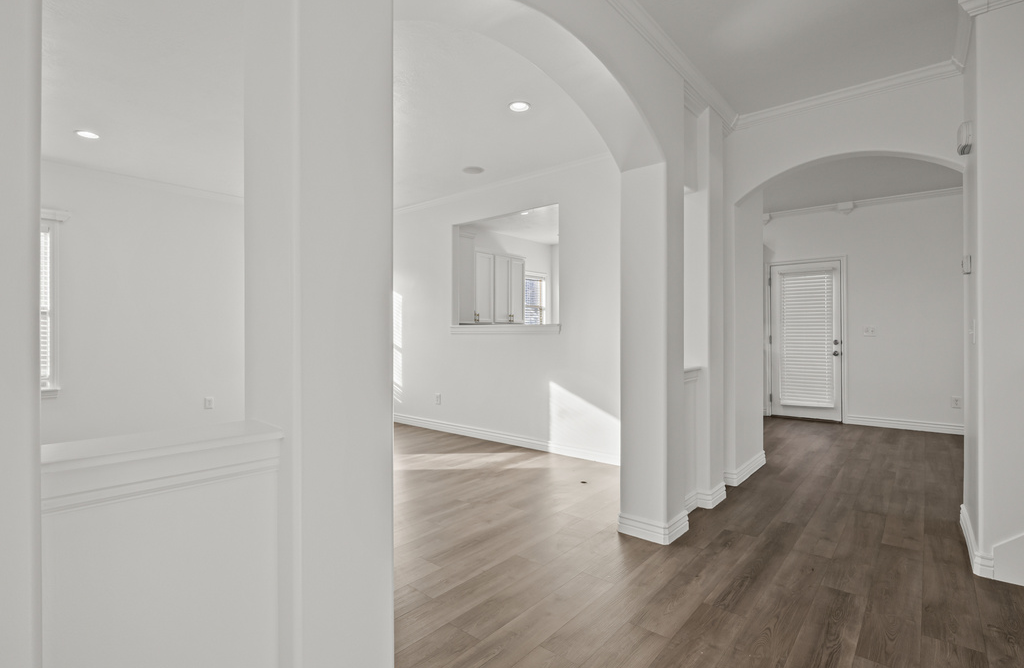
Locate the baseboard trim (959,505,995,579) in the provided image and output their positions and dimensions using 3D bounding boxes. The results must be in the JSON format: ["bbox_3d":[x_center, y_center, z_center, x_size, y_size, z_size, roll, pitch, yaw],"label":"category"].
[{"bbox_3d":[2.440,1.068,2.493,0.076,0.118,0.786,0,0,41],"label":"baseboard trim"}]

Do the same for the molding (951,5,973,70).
[{"bbox_3d":[2.350,-1.538,2.471,0.058,0.082,0.695,0,0,41],"label":"molding"}]

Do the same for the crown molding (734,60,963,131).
[{"bbox_3d":[2.107,-1.538,3.102,1.232,0.082,0.058,0,0,41],"label":"crown molding"}]

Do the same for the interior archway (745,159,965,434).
[{"bbox_3d":[2.171,-0.010,3.173,1.240,2.277,0.130,0,0,41],"label":"interior archway"}]

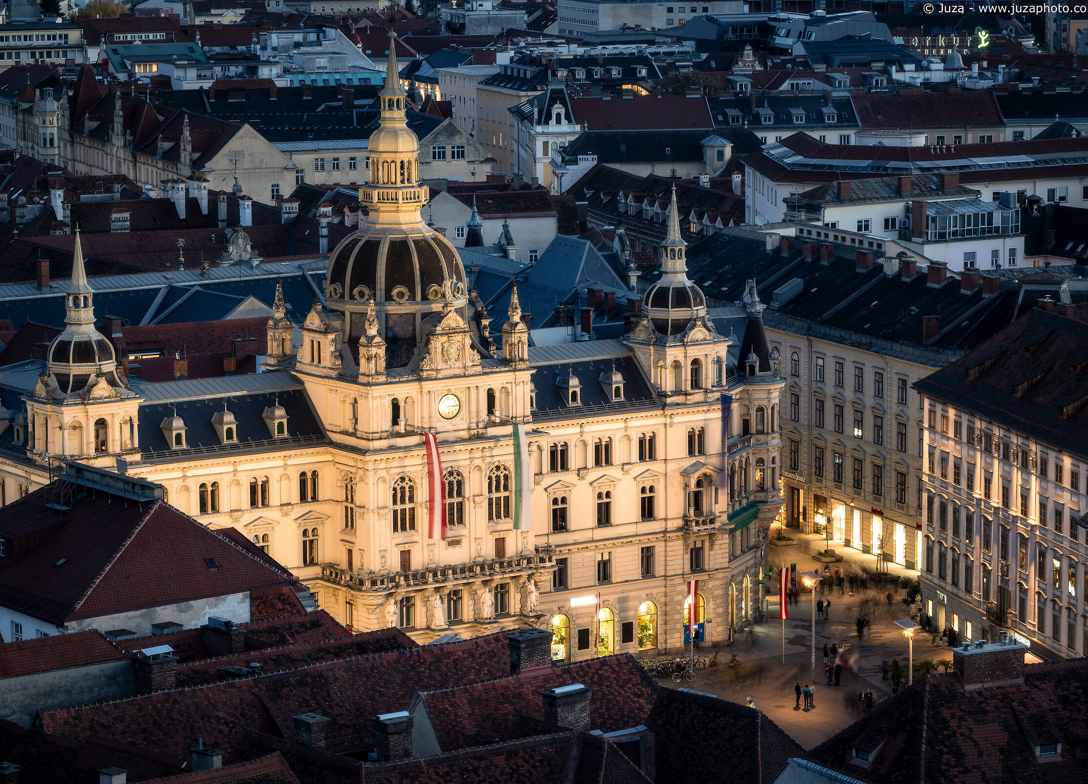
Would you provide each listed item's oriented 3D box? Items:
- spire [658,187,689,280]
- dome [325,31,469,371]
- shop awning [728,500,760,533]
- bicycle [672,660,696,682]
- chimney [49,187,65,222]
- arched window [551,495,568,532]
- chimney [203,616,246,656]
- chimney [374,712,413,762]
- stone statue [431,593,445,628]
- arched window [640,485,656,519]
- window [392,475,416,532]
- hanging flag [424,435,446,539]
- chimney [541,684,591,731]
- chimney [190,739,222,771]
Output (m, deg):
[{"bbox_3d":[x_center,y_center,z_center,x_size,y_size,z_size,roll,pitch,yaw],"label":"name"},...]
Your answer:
[{"bbox_3d":[10.591,-13.030,280.819,2.300,8.042,2.300,-6,10,-34],"label":"spire"},{"bbox_3d":[-11.602,-14.985,268.643,11.118,26.520,11.118,0,8,0],"label":"dome"},{"bbox_3d":[17.123,10.607,293.472,0.663,1.530,6.243,3,9,23],"label":"shop awning"},{"bbox_3d":[10.751,21.647,262.838,1.780,1.130,0.580,-4,9,-21],"label":"bicycle"},{"bbox_3d":[-62.563,-24.522,441.119,1.224,4.794,2.040,-6,10,-34],"label":"chimney"},{"bbox_3d":[1.248,9.727,273.937,1.500,2.750,0.350,-6,10,-34],"label":"arched window"},{"bbox_3d":[-15.654,12.383,168.109,1.000,2.450,2.350,-8,11,-41],"label":"chimney"},{"bbox_3d":[-6.125,14.185,141.122,1.330,1.850,1.050,-6,10,-34],"label":"chimney"},{"bbox_3d":[-8.053,16.637,261.399,0.950,2.500,0.750,-6,10,-34],"label":"stone statue"},{"bbox_3d":[8.194,8.663,269.955,1.420,2.820,0.300,-6,10,-34],"label":"arched window"},{"bbox_3d":[-10.744,8.607,263.741,2.132,4.488,0.357,-6,10,-34],"label":"window"},{"bbox_3d":[-8.138,6.973,256.373,0.700,7.800,2.100,-6,10,-34],"label":"hanging flag"},{"bbox_3d":[0.992,14.182,153.122,2.100,2.170,1.050,-8,11,-41],"label":"chimney"},{"bbox_3d":[-14.498,15.797,147.546,1.500,1.650,0.550,7,11,44],"label":"chimney"}]

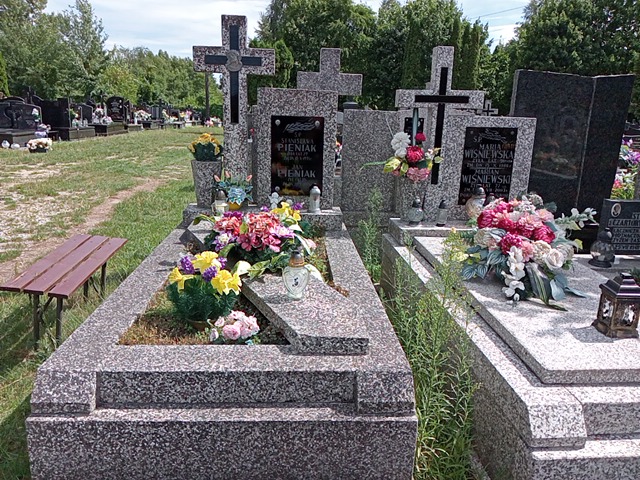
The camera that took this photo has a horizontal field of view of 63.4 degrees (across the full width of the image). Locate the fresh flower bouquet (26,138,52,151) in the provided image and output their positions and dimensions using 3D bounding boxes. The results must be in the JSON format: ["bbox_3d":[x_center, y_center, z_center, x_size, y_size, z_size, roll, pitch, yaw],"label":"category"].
[{"bbox_3d":[-6.511,-2.190,12.030,0.500,0.310,0.360,1,14,-3],"label":"fresh flower bouquet"}]

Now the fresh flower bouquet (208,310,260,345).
[{"bbox_3d":[-0.309,0.307,1.883,0.184,0.103,0.150,1,14,-3],"label":"fresh flower bouquet"}]

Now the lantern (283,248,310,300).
[{"bbox_3d":[-0.086,0.126,1.931,0.105,0.188,0.080,1,14,-3],"label":"lantern"}]

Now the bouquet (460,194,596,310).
[{"bbox_3d":[1.022,0.023,2.524,0.630,0.390,0.540,1,14,-4],"label":"bouquet"}]

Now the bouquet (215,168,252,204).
[{"bbox_3d":[-0.584,-0.342,3.488,0.264,0.278,0.225,1,14,-3],"label":"bouquet"}]

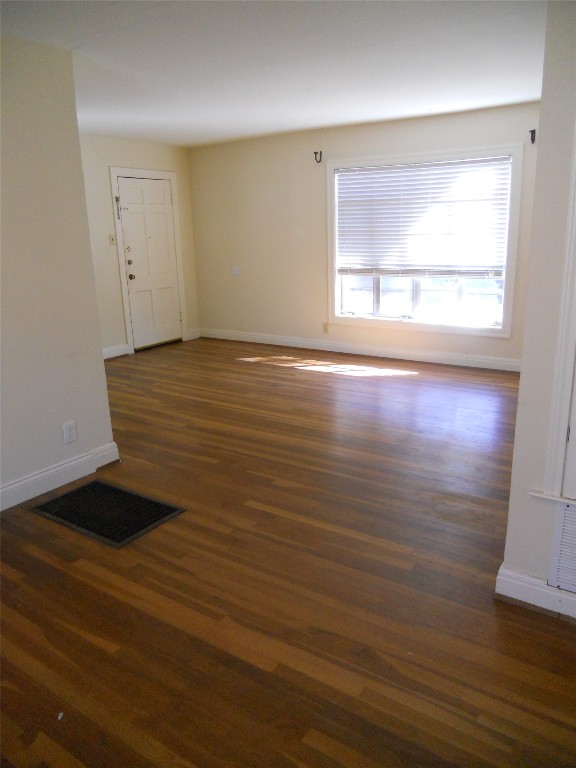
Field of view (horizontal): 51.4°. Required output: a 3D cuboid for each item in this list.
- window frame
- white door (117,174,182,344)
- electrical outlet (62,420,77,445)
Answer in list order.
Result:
[{"bbox_3d":[1.347,-1.459,6.300,2.064,1.803,0.110,8,18,33],"label":"window frame"},{"bbox_3d":[-1.681,-1.475,7.376,0.045,2.000,0.837,8,18,33],"label":"white door"},{"bbox_3d":[-1.302,0.290,3.569,0.012,0.121,0.078,8,18,33],"label":"electrical outlet"}]

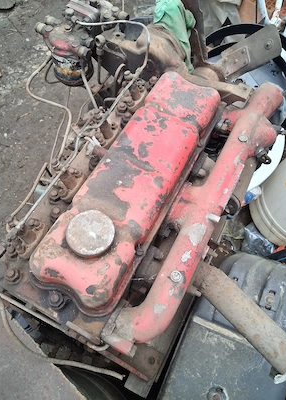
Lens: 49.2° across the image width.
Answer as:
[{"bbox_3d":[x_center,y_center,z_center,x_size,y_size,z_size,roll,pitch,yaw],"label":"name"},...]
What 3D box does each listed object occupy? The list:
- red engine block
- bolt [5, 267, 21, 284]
[{"bbox_3d":[0.000,-0.055,0.521,0.126,0.084,0.462,27,63,7],"label":"red engine block"},{"bbox_3d":[-0.187,0.108,0.451,0.023,0.022,0.023,27,63,7],"label":"bolt"}]

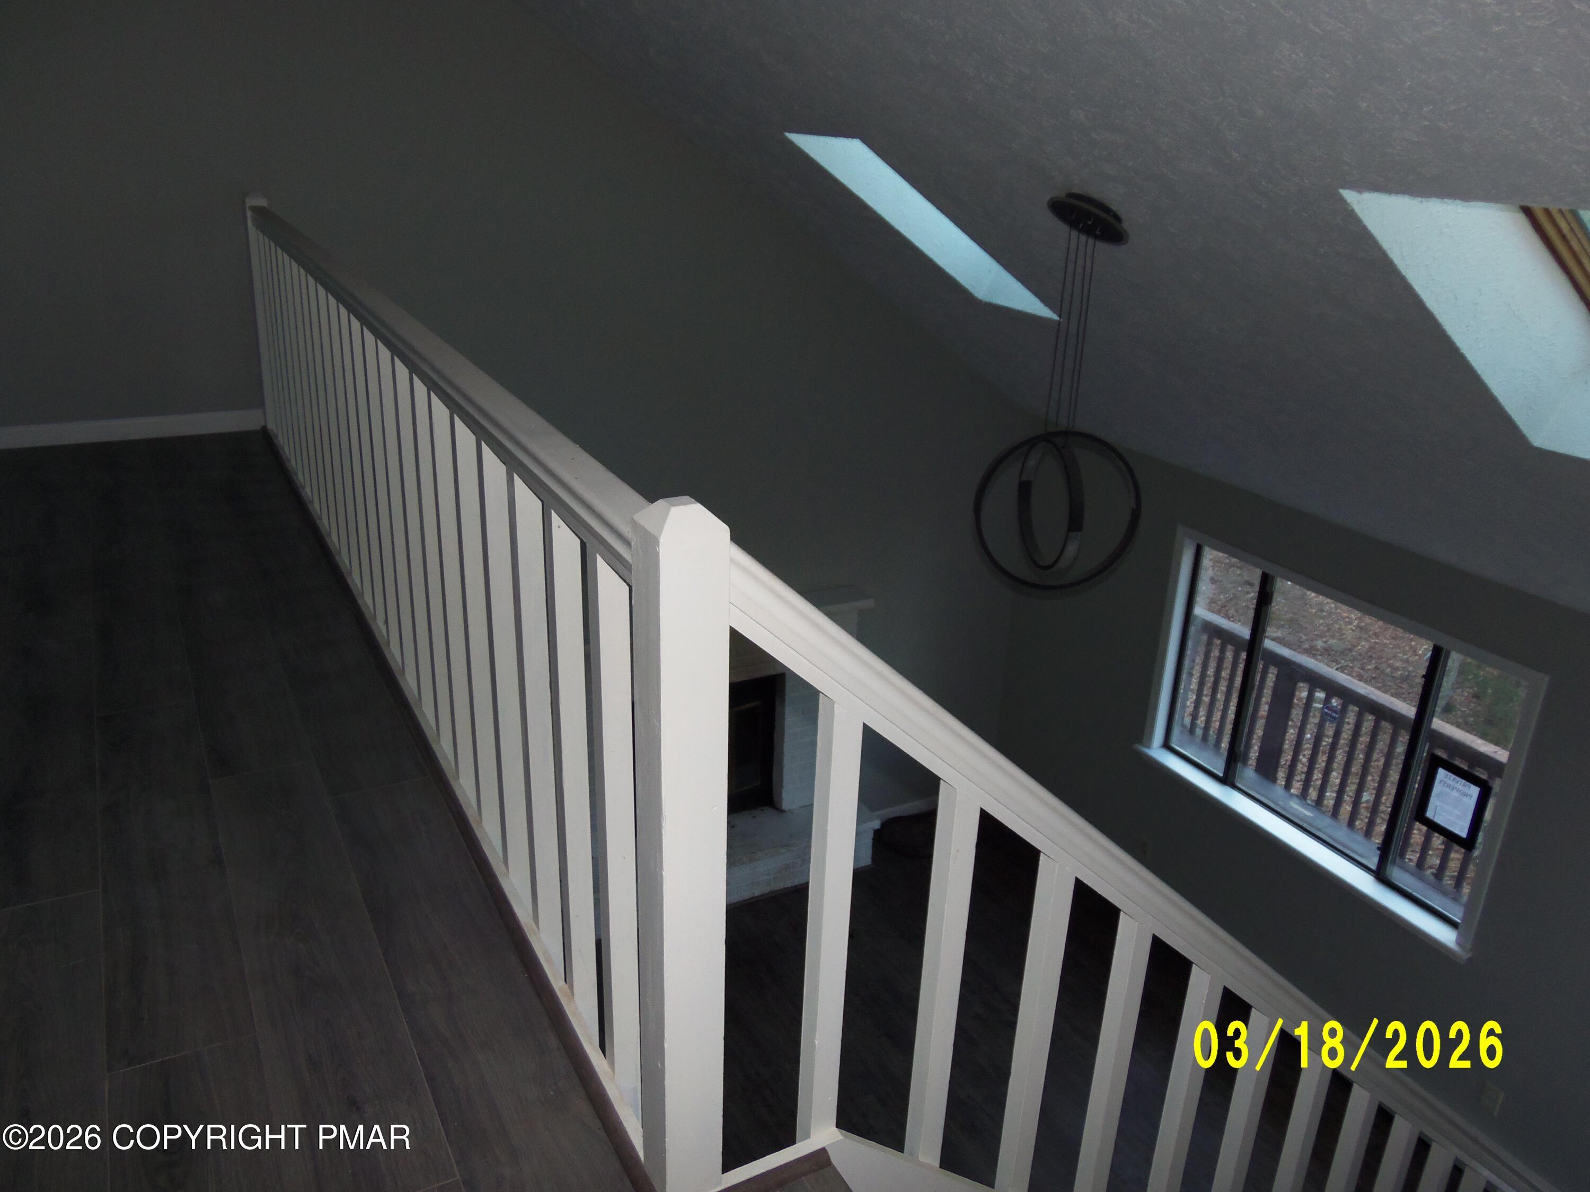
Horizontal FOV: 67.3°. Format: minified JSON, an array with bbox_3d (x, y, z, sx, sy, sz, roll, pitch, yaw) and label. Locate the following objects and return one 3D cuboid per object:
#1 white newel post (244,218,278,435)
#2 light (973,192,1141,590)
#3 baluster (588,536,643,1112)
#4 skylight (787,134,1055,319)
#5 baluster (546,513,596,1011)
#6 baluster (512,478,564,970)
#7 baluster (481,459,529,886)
[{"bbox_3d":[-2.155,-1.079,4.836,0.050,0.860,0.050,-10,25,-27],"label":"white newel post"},{"bbox_3d":[0.845,-0.594,3.714,0.520,1.240,0.420,7,23,12],"label":"light"},{"bbox_3d":[-0.246,0.365,1.649,0.040,0.920,0.040,-10,25,-27],"label":"baluster"},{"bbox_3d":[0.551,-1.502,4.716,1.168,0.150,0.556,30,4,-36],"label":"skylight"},{"bbox_3d":[-0.331,0.302,1.794,0.040,0.920,0.040,-10,25,-27],"label":"baluster"},{"bbox_3d":[-0.416,0.239,1.940,0.040,0.920,0.040,-10,25,-27],"label":"baluster"},{"bbox_3d":[-0.499,0.178,2.081,0.040,0.920,0.040,-10,25,-27],"label":"baluster"}]

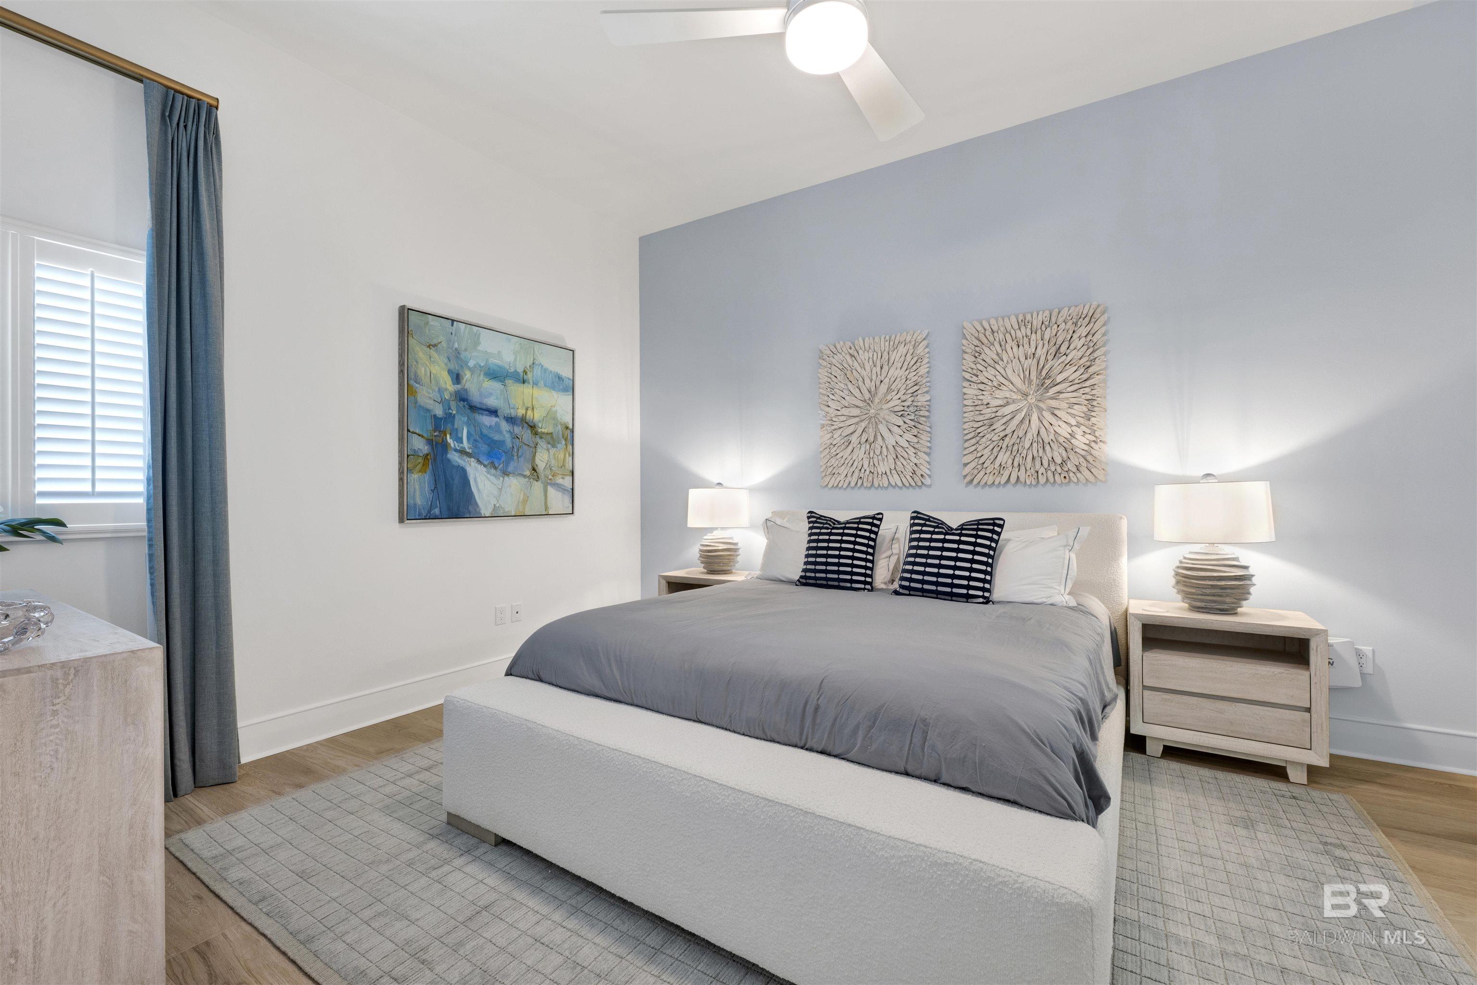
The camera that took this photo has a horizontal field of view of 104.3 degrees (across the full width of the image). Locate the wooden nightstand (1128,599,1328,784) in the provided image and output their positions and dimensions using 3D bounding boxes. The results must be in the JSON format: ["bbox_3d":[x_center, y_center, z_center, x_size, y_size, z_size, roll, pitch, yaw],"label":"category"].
[{"bbox_3d":[2.173,0.871,2.635,0.662,0.637,0.410,0,0,30],"label":"wooden nightstand"}]

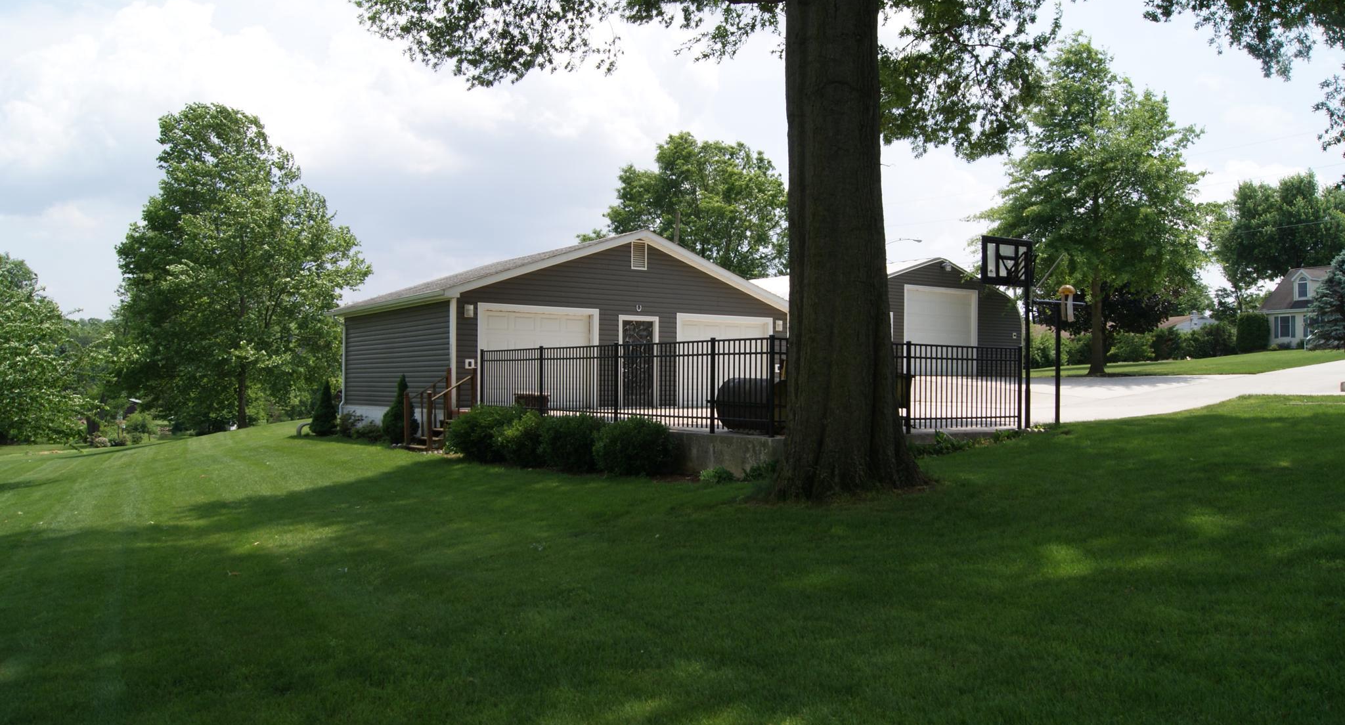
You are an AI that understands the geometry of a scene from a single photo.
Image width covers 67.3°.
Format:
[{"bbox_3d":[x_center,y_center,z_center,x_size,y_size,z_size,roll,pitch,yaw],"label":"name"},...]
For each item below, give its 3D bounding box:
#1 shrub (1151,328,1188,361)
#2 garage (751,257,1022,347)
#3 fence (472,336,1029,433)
[{"bbox_3d":[27.531,-0.991,56.000,2.100,1.870,1.900,0,-1,0],"label":"shrub"},{"bbox_3d":[5.915,-1.455,40.536,9.300,4.250,12.200,1,-2,-36],"label":"garage"},{"bbox_3d":[0.792,0.392,17.310,4.940,1.334,8.600,1,-2,-35],"label":"fence"}]

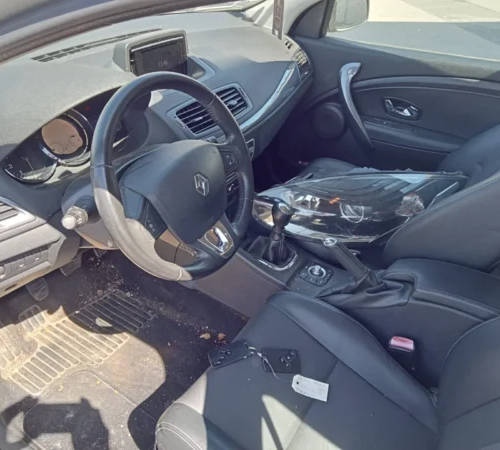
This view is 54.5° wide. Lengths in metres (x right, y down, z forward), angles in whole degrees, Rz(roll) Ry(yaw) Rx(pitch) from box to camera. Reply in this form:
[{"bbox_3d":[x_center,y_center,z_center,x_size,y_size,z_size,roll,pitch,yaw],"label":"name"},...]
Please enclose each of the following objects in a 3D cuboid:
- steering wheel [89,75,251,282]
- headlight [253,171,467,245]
[{"bbox_3d":[-0.126,-0.083,0.874,0.105,0.370,0.370,-5,22,39],"label":"steering wheel"},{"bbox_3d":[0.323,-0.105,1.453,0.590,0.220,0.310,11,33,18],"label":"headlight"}]

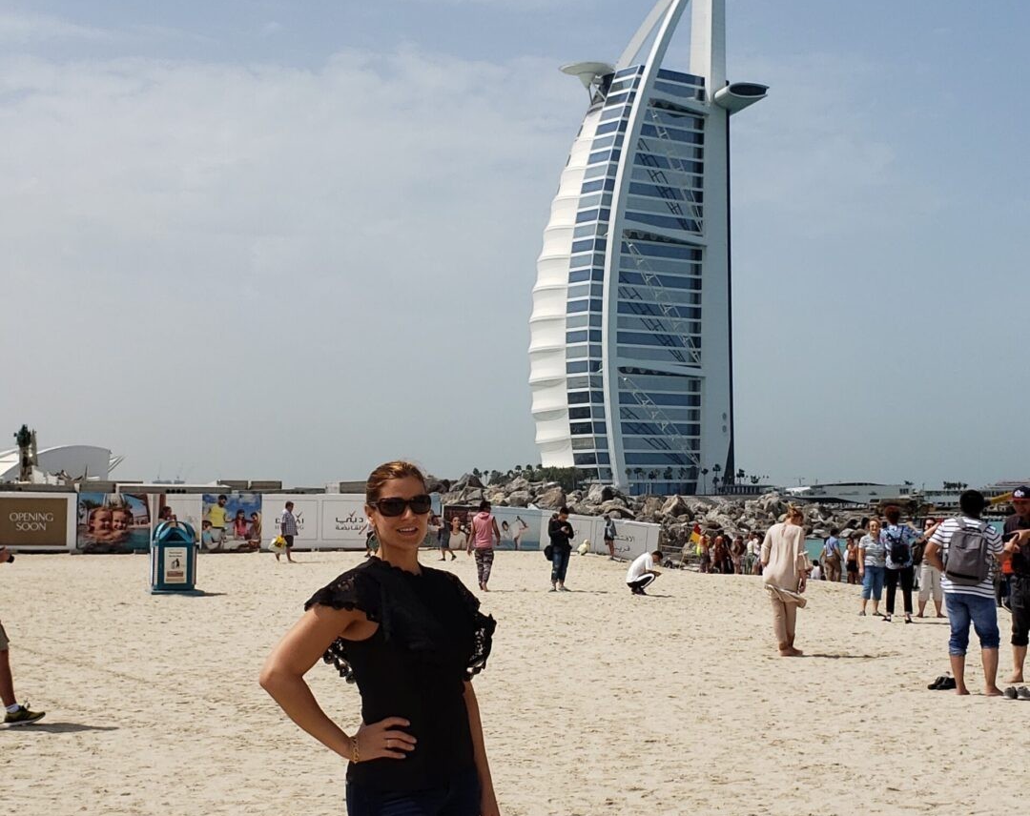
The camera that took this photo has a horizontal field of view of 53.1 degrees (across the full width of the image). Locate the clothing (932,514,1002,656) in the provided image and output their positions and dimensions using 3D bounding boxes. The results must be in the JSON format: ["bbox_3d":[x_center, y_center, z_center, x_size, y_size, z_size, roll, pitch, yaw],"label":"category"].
[{"bbox_3d":[3.858,1.510,8.800,0.550,1.170,0.370,-3,-6,30],"label":"clothing"}]

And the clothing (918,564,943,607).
[{"bbox_3d":[6.619,2.789,16.400,0.390,0.648,0.270,-1,-5,12],"label":"clothing"}]

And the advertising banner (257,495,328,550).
[{"bbox_3d":[-8.094,4.154,37.500,2.520,2.030,0.120,1,-5,-12],"label":"advertising banner"}]

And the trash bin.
[{"bbox_3d":[-6.242,2.733,18.900,0.810,1.340,0.700,2,-6,-21],"label":"trash bin"}]

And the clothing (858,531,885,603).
[{"bbox_3d":[5.680,2.533,16.400,0.420,1.126,0.290,-1,-5,10],"label":"clothing"}]

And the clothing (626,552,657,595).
[{"bbox_3d":[2.344,3.069,19.100,0.560,0.790,0.450,0,-5,0],"label":"clothing"}]

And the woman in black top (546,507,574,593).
[{"bbox_3d":[0.875,2.719,19.800,0.500,1.620,0.360,3,-6,-30],"label":"woman in black top"}]

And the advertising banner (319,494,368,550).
[{"bbox_3d":[-6.007,4.096,37.200,2.063,1.985,0.080,2,-5,-17],"label":"advertising banner"}]

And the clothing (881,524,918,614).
[{"bbox_3d":[5.385,2.262,14.400,0.470,1.270,0.350,-1,-5,9],"label":"clothing"}]

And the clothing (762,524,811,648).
[{"bbox_3d":[2.936,1.922,11.200,0.500,1.386,0.360,-1,-5,18],"label":"clothing"}]

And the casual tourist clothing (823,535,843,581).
[{"bbox_3d":[9.653,4.558,31.300,0.520,1.400,0.350,-1,-5,12],"label":"casual tourist clothing"}]

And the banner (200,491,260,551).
[{"bbox_3d":[-9.876,3.997,36.000,2.042,2.003,0.080,2,-5,-17],"label":"banner"}]

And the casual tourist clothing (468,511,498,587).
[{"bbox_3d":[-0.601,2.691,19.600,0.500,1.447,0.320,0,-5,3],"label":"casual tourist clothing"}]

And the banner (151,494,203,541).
[{"bbox_3d":[-11.617,3.912,35.400,1.680,1.933,0.080,2,-5,-17],"label":"banner"}]

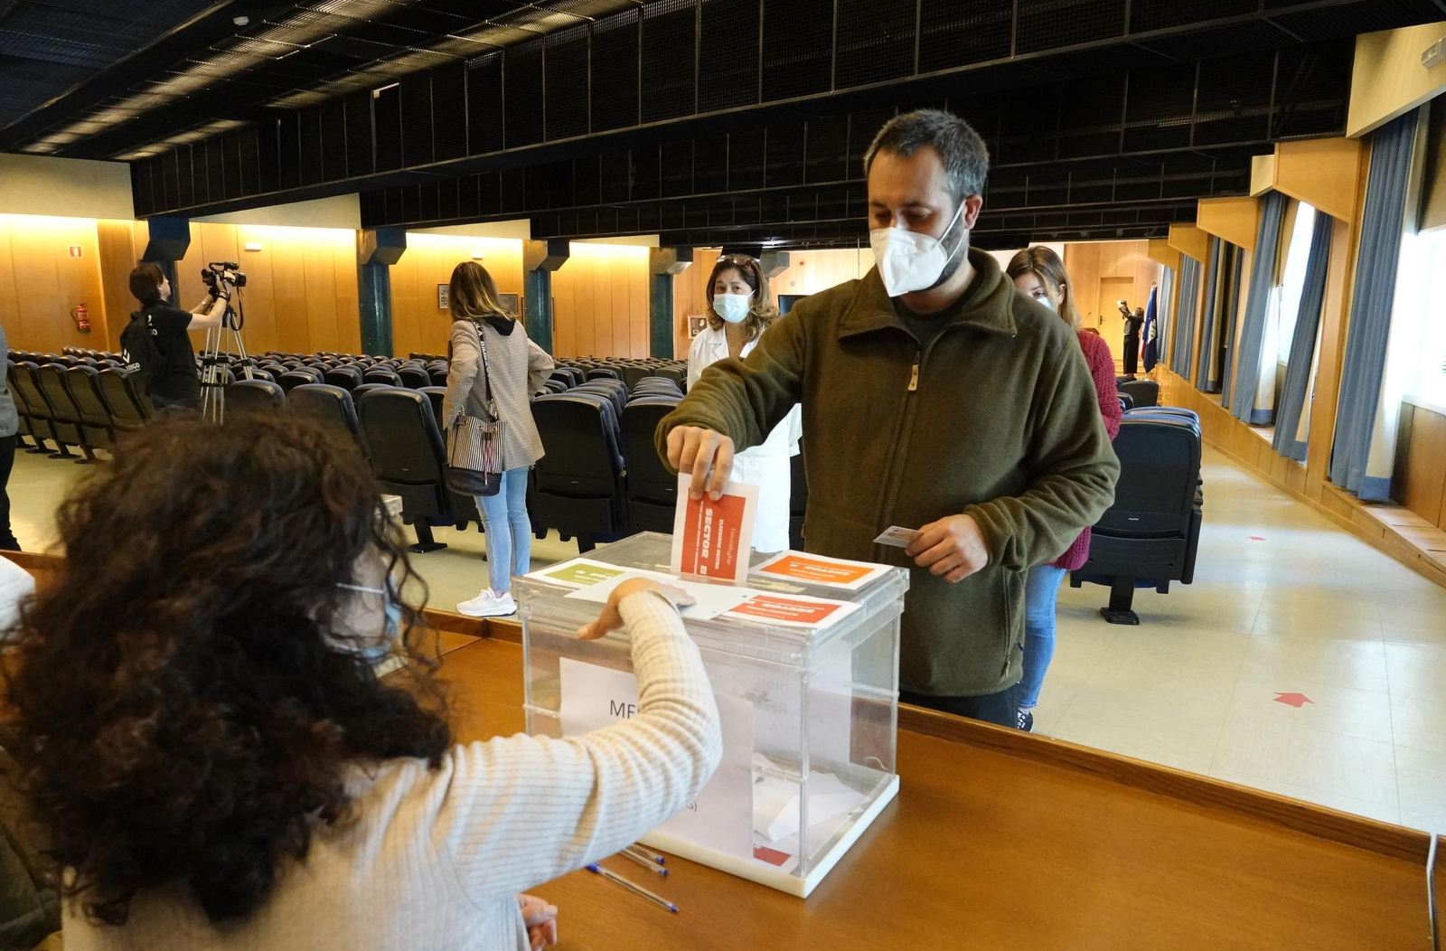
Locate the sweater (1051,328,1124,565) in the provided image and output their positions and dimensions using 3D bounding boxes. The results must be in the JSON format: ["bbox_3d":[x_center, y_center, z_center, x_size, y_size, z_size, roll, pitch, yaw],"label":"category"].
[{"bbox_3d":[1.079,-0.111,3.302,0.520,0.800,0.360,5,11,22],"label":"sweater"}]

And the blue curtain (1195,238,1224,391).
[{"bbox_3d":[7.551,-2.527,14.854,0.240,2.450,0.650,4,11,20],"label":"blue curtain"}]

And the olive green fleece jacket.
[{"bbox_3d":[0.330,0.029,1.581,0.620,0.780,0.600,4,11,20],"label":"olive green fleece jacket"}]

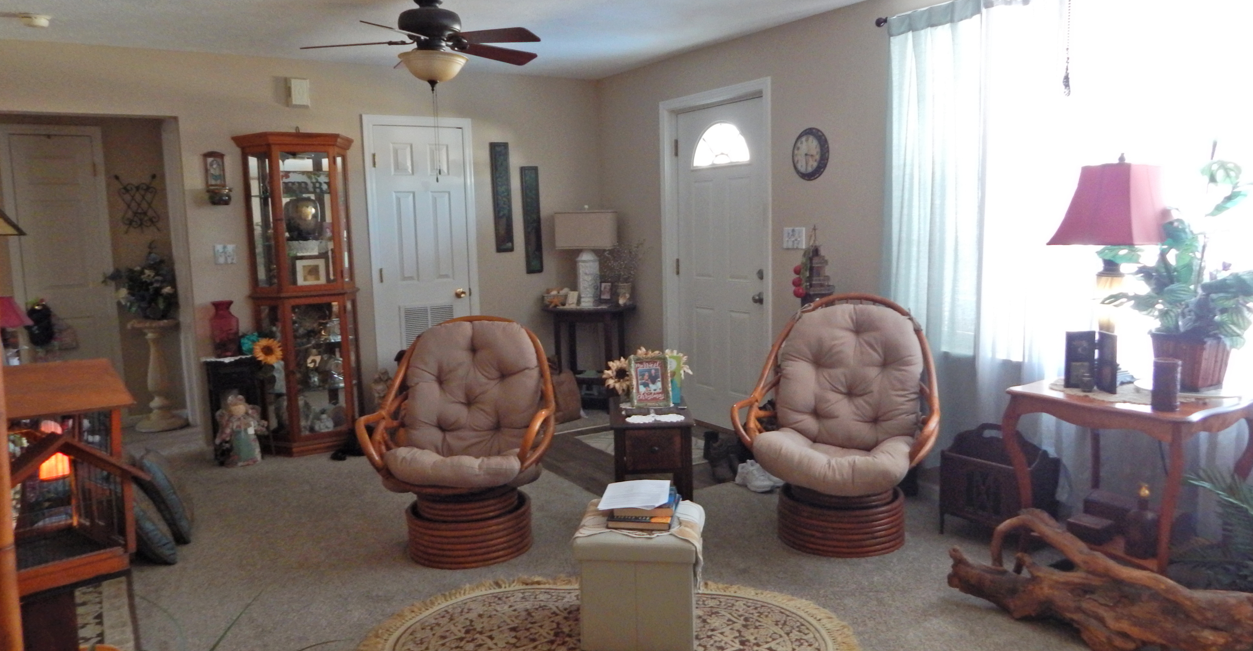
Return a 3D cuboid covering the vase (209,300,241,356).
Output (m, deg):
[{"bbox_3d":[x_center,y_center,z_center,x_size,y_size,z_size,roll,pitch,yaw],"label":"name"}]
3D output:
[{"bbox_3d":[-2.395,0.020,4.747,0.190,0.350,0.190,-7,10,-32],"label":"vase"}]

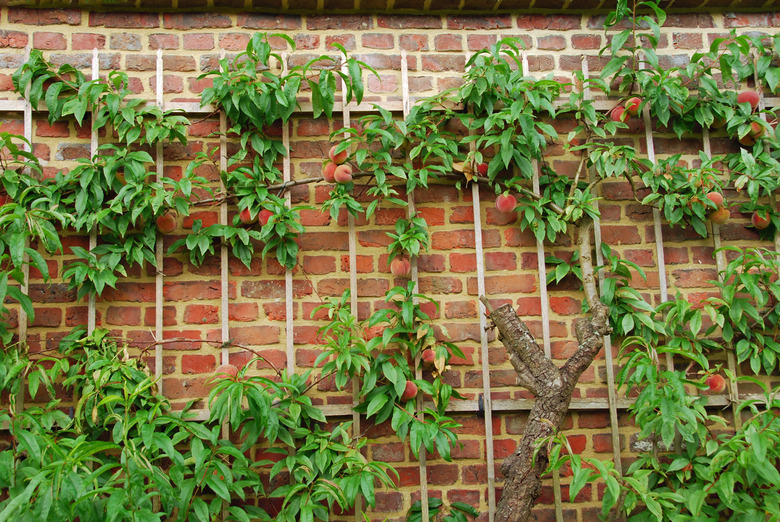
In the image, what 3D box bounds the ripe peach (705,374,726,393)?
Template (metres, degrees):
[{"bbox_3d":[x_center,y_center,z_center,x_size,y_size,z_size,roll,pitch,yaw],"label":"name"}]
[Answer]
[{"bbox_3d":[1.018,0.383,2.913,0.064,0.058,0.064,-1,-11,-6],"label":"ripe peach"}]

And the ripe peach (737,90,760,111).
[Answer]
[{"bbox_3d":[1.169,-0.522,3.043,0.072,0.065,0.072,-1,-11,-6],"label":"ripe peach"}]

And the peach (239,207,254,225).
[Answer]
[{"bbox_3d":[-0.430,-0.140,2.835,0.056,0.056,0.056,-1,-11,-6],"label":"peach"}]

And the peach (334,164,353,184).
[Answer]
[{"bbox_3d":[-0.142,-0.269,2.898,0.057,0.059,0.057,-1,-11,-6],"label":"peach"}]

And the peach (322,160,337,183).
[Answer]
[{"bbox_3d":[-0.177,-0.273,2.865,0.060,0.064,0.060,-2,-10,-5],"label":"peach"}]

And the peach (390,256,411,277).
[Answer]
[{"bbox_3d":[0.033,0.018,2.857,0.061,0.061,0.061,-2,-10,-5],"label":"peach"}]

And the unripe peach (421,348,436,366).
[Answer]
[{"bbox_3d":[0.120,0.294,2.845,0.050,0.051,0.050,-1,-11,-6],"label":"unripe peach"}]

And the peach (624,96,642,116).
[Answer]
[{"bbox_3d":[0.785,-0.498,3.004,0.058,0.060,0.058,-2,-10,-5],"label":"peach"}]

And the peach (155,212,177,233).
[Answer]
[{"bbox_3d":[-0.679,-0.115,2.836,0.057,0.061,0.057,-2,-10,-5],"label":"peach"}]

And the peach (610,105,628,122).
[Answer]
[{"bbox_3d":[0.741,-0.469,2.995,0.060,0.058,0.060,-2,-10,-5],"label":"peach"}]

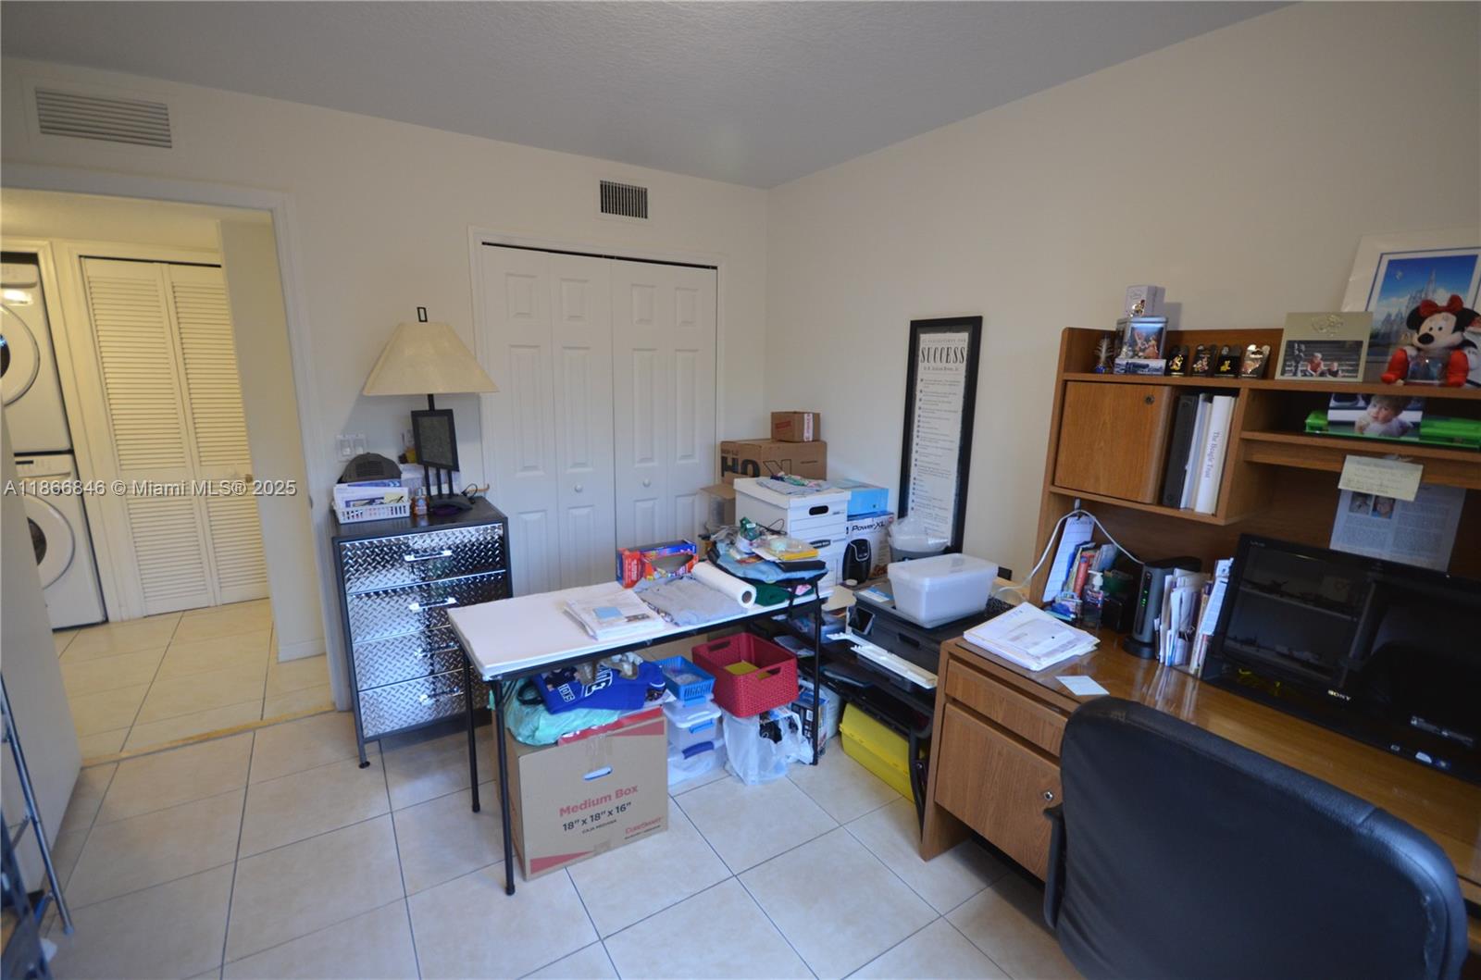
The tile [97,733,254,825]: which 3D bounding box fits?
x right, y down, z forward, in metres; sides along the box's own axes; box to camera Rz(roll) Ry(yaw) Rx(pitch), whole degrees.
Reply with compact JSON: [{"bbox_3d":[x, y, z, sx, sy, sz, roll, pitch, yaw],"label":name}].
[{"bbox_3d":[-2.085,1.064,2.298,0.410,0.010,0.395,-7,15,-32],"label":"tile"}]

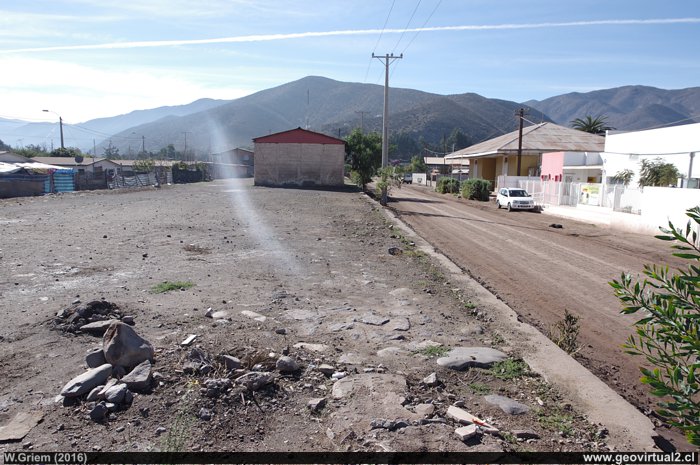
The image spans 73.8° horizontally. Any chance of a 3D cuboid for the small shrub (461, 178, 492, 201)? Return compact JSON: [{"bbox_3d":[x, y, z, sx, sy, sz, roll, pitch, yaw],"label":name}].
[{"bbox_3d":[12.484,-4.214,46.000,2.900,2.150,2.600,0,7,0],"label":"small shrub"}]

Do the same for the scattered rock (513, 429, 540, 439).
[{"bbox_3d":[1.118,1.274,2.955,0.165,0.040,0.080,1,7,-2],"label":"scattered rock"}]

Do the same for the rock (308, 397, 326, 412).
[{"bbox_3d":[-0.226,1.199,3.251,0.120,0.075,0.100,1,7,-2],"label":"rock"}]

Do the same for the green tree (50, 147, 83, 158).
[{"bbox_3d":[-33.185,-7.830,55.087,3.800,4.550,3.600,1,7,-2],"label":"green tree"}]

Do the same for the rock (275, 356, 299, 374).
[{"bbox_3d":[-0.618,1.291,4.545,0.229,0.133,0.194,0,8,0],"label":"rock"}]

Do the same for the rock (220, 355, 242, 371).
[{"bbox_3d":[-1.036,1.140,4.090,0.163,0.102,0.133,1,7,0],"label":"rock"}]

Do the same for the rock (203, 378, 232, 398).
[{"bbox_3d":[-1.033,1.216,3.641,0.208,0.106,0.138,1,7,0],"label":"rock"}]

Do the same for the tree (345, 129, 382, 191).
[{"bbox_3d":[1.361,-7.311,47.000,3.900,6.300,3.900,0,7,0],"label":"tree"}]

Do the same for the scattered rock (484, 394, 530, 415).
[{"bbox_3d":[1.121,1.221,3.322,0.300,0.050,0.170,7,9,38],"label":"scattered rock"}]

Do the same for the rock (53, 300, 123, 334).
[{"bbox_3d":[-3.186,1.029,5.684,0.700,0.280,0.680,0,8,0],"label":"rock"}]

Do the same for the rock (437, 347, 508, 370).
[{"bbox_3d":[1.056,1.097,4.075,0.610,0.100,0.360,1,7,-2],"label":"rock"}]

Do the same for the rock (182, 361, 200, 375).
[{"bbox_3d":[-1.394,1.189,4.100,0.150,0.110,0.130,-2,7,-19],"label":"rock"}]

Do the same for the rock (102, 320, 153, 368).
[{"bbox_3d":[-2.043,1.033,4.300,0.440,0.380,0.370,-3,7,-26],"label":"rock"}]

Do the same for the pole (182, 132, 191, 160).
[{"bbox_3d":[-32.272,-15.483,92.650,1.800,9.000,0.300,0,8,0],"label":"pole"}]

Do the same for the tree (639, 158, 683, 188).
[{"bbox_3d":[15.970,-2.297,24.191,2.200,3.000,2.200,1,7,0],"label":"tree"}]

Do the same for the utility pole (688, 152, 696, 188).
[{"bbox_3d":[15.187,-1.704,20.866,0.180,3.700,0.180,1,7,-2],"label":"utility pole"}]

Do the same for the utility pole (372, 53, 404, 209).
[{"bbox_3d":[2.426,-6.710,31.774,2.050,10.550,0.400,1,7,-2],"label":"utility pole"}]

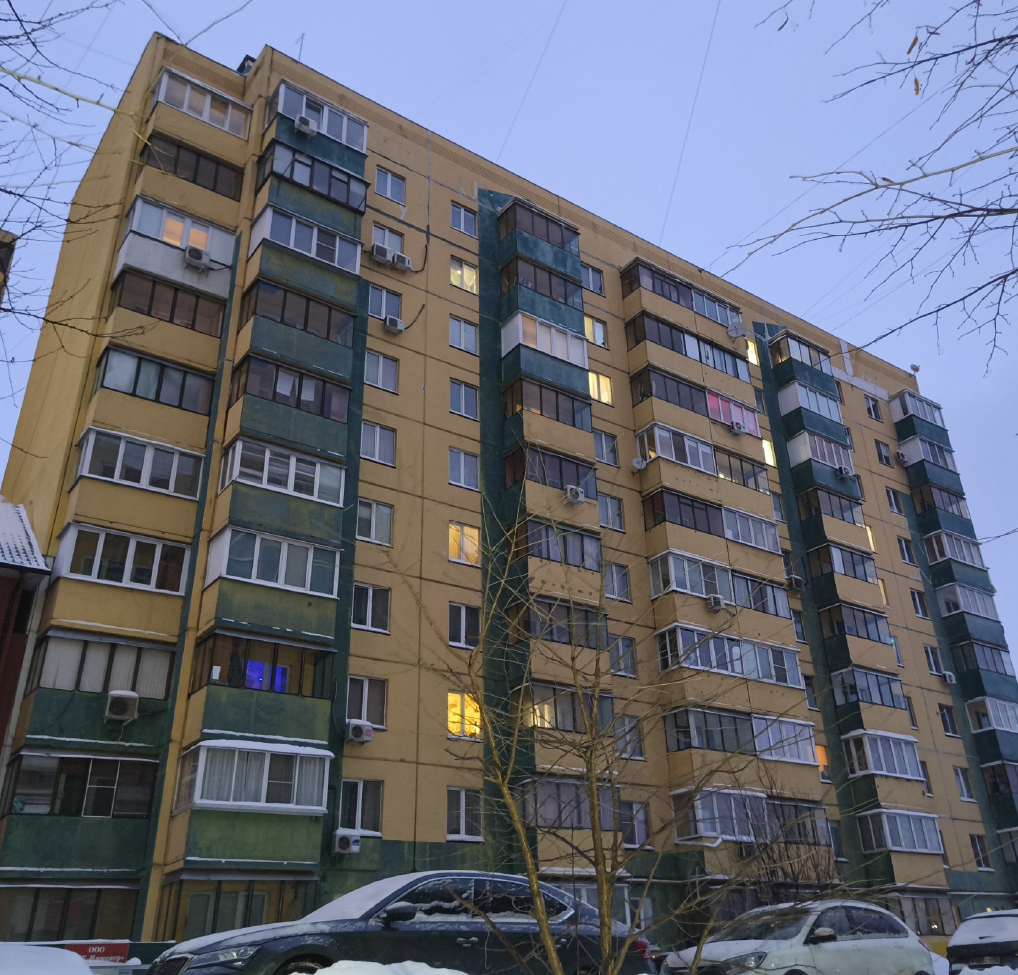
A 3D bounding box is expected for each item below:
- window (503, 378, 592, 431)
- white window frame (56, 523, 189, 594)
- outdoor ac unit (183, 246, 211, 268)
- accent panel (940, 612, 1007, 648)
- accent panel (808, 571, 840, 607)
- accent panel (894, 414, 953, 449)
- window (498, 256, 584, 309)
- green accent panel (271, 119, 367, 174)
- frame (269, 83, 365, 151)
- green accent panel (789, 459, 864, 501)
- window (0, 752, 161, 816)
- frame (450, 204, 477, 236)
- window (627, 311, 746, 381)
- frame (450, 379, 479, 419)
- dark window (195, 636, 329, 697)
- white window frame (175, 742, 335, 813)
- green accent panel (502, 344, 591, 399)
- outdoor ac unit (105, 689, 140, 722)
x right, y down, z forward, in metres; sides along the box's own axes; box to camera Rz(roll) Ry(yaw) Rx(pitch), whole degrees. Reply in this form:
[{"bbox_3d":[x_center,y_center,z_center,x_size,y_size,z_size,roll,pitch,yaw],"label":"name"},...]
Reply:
[{"bbox_3d":[1.481,-2.755,31.909,3.193,1.355,1.185,16,-32,-31],"label":"window"},{"bbox_3d":[-10.238,2.004,23.175,3.115,1.466,0.204,16,-31,-31],"label":"white window frame"},{"bbox_3d":[-9.750,-7.131,27.067,0.719,0.546,0.283,16,-32,-31],"label":"outdoor ac unit"},{"bbox_3d":[23.250,7.277,43.070,3.395,1.365,1.075,17,-32,-31],"label":"accent panel"},{"bbox_3d":[14.042,4.615,38.147,0.140,1.453,1.093,16,-32,-31],"label":"accent panel"},{"bbox_3d":[23.869,-2.833,49.641,3.445,1.352,1.208,16,-32,-31],"label":"accent panel"},{"bbox_3d":[1.396,-8.090,35.897,3.279,1.353,1.200,16,-32,-31],"label":"window"},{"bbox_3d":[-6.496,-11.785,30.133,3.250,1.200,0.150,16,-31,-32],"label":"green accent panel"},{"bbox_3d":[-6.575,-13.015,30.698,3.300,1.430,0.250,16,-31,-32],"label":"frame"},{"bbox_3d":[14.763,-0.065,40.101,3.266,1.299,1.140,17,-32,-31],"label":"green accent panel"},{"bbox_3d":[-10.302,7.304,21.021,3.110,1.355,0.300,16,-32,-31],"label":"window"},{"bbox_3d":[-1.838,-10.731,34.765,1.190,1.340,0.150,16,-31,-32],"label":"frame"},{"bbox_3d":[8.214,-5.963,39.139,6.553,1.473,1.138,16,-32,-31],"label":"window"},{"bbox_3d":[-1.585,-3.123,30.849,1.234,1.399,0.120,16,-32,-31],"label":"frame"},{"bbox_3d":[-6.437,4.928,22.978,3.328,1.323,1.252,16,-31,-31],"label":"dark window"},{"bbox_3d":[-6.138,7.162,20.810,3.192,1.319,1.350,16,-32,-31],"label":"white window frame"},{"bbox_3d":[1.453,-4.103,32.887,3.224,1.389,1.150,16,-32,-31],"label":"green accent panel"},{"bbox_3d":[-9.334,5.312,20.839,0.698,0.557,0.283,16,-32,-31],"label":"outdoor ac unit"}]

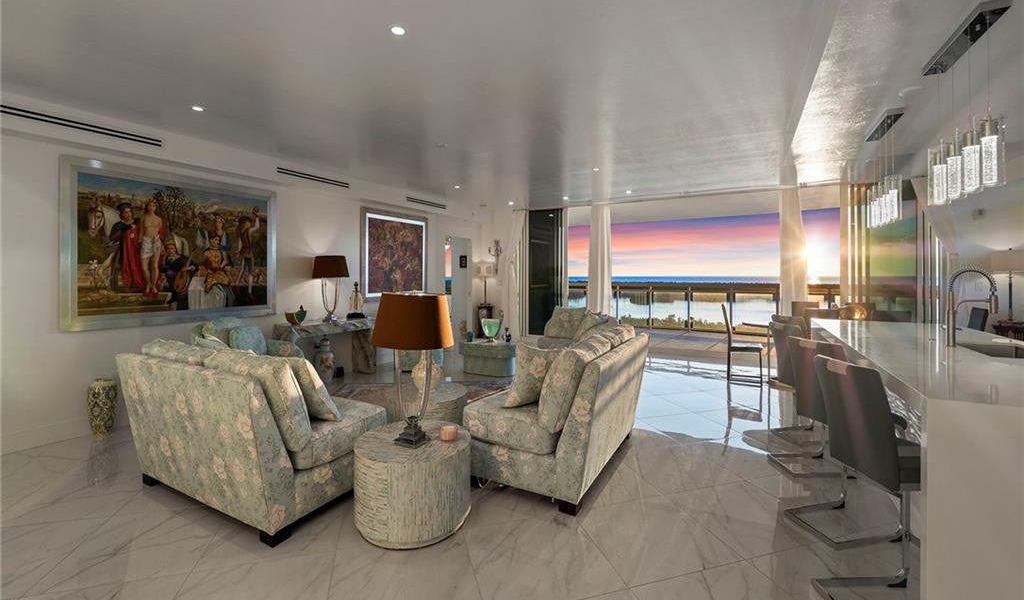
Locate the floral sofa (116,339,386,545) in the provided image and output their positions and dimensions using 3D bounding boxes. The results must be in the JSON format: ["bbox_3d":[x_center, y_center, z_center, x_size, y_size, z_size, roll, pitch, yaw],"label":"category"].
[{"bbox_3d":[-1.614,0.735,2.552,1.380,0.890,0.860,2,4,29],"label":"floral sofa"}]

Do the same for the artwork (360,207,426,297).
[{"bbox_3d":[-1.857,-0.704,6.420,0.060,1.380,1.400,1,2,30],"label":"artwork"}]

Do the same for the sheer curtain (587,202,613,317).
[{"bbox_3d":[1.534,-0.394,6.969,0.460,2.600,0.170,2,4,29],"label":"sheer curtain"}]

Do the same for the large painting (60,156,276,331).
[{"bbox_3d":[-3.269,-0.511,4.024,0.060,1.465,1.745,1,2,30],"label":"large painting"}]

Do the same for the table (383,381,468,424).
[{"bbox_3d":[-0.684,0.959,3.220,0.650,0.435,0.650,1,2,30],"label":"table"}]

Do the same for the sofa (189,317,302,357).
[{"bbox_3d":[-2.630,0.673,4.020,0.870,0.920,0.860,1,2,30],"label":"sofa"}]

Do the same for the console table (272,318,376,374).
[{"bbox_3d":[-2.253,0.644,5.158,0.500,0.750,1.320,2,4,29],"label":"console table"}]

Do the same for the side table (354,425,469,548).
[{"bbox_3d":[-0.544,0.985,2.239,0.618,0.428,0.618,2,4,29],"label":"side table"}]

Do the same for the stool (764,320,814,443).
[{"bbox_3d":[2.128,0.673,2.827,0.500,0.990,0.380,0,4,-4],"label":"stool"}]

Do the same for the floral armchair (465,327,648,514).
[{"bbox_3d":[0.400,0.720,2.960,0.890,0.940,1.270,1,2,30],"label":"floral armchair"}]

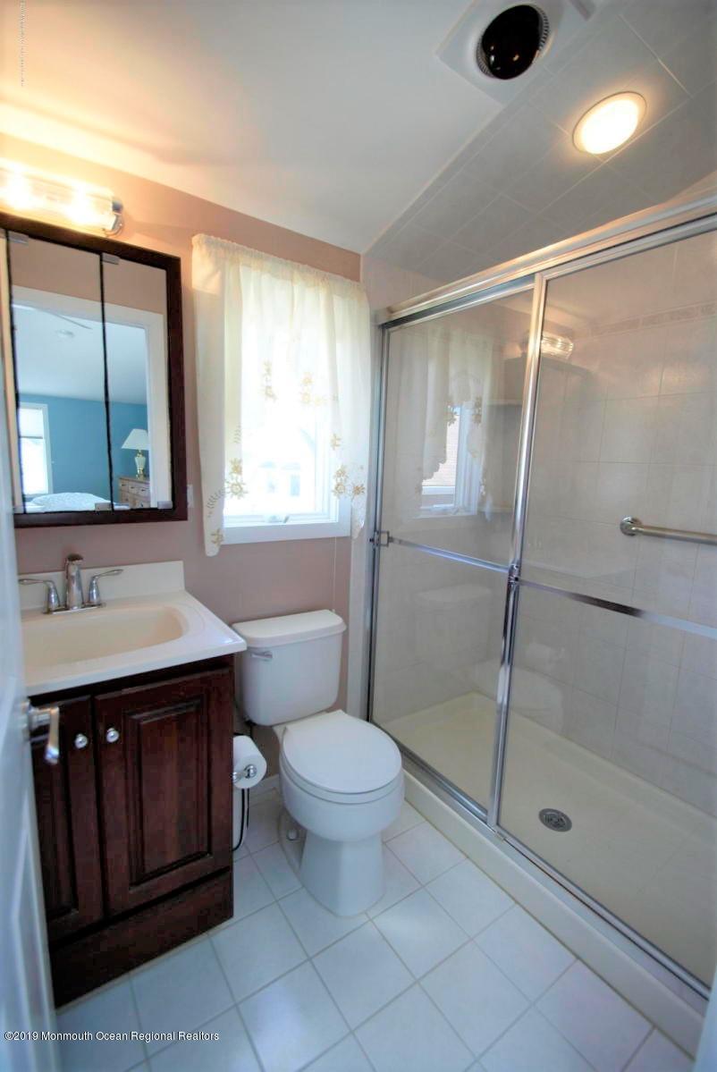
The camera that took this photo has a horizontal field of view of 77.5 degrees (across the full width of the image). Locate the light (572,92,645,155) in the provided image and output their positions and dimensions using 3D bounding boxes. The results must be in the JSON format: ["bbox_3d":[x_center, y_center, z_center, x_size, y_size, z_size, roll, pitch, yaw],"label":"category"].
[{"bbox_3d":[0.728,-1.196,1.295,0.188,0.030,0.188,-4,-6,-32],"label":"light"}]

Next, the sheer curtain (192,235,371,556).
[{"bbox_3d":[-0.243,-0.432,1.584,0.625,0.965,0.080,-4,12,-32],"label":"sheer curtain"}]

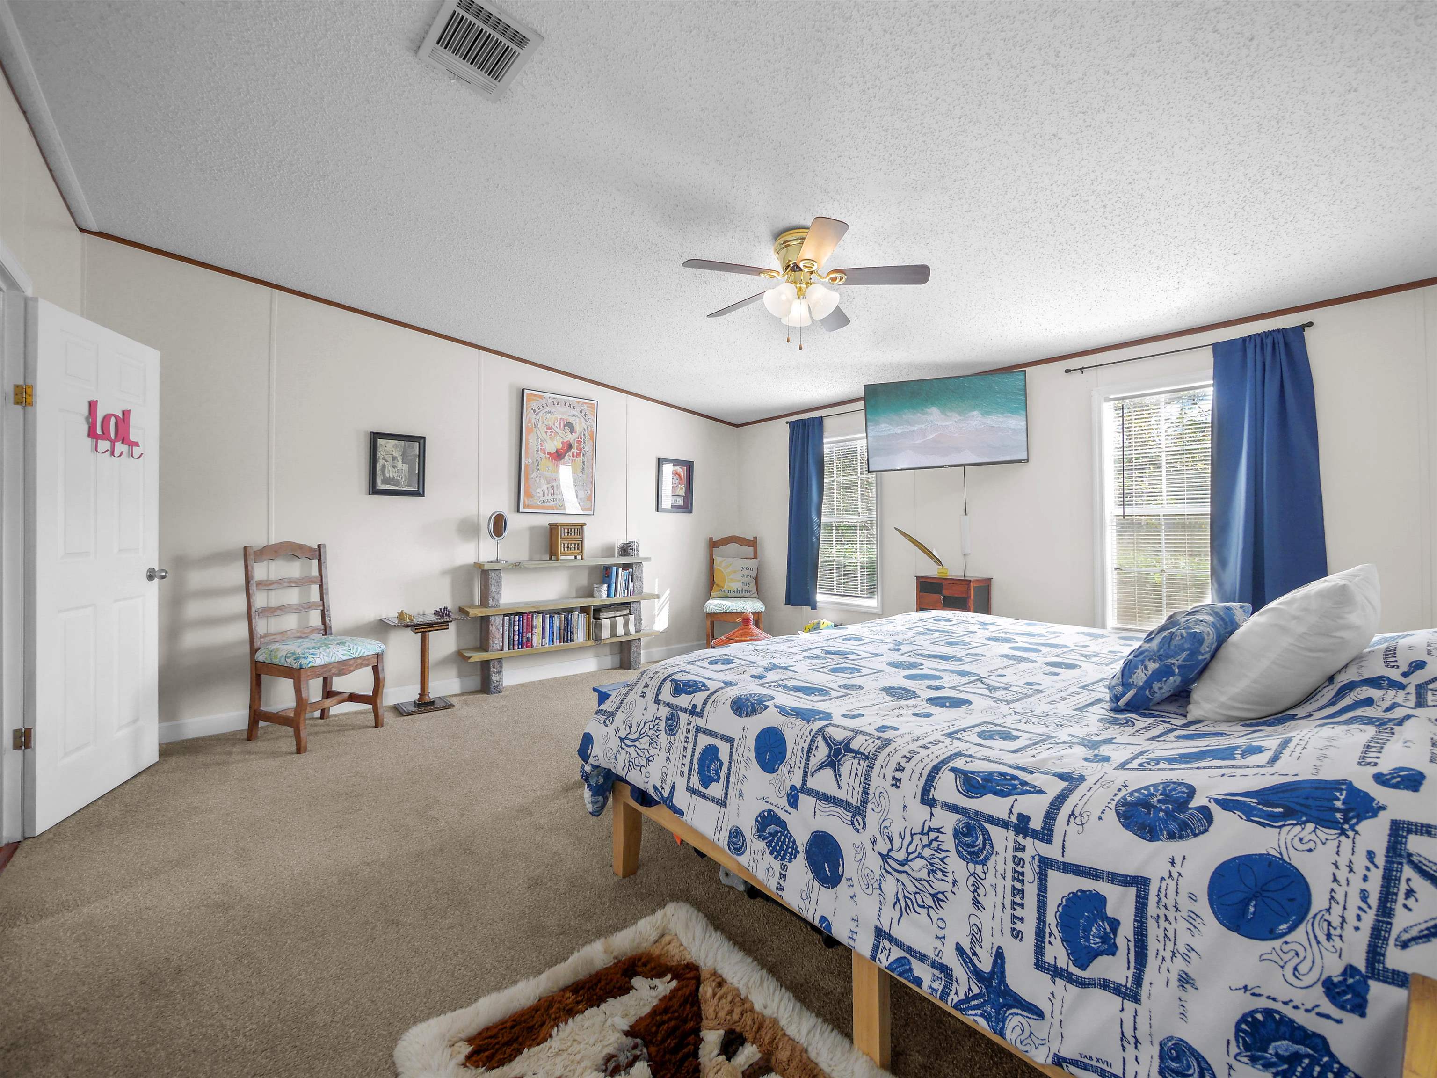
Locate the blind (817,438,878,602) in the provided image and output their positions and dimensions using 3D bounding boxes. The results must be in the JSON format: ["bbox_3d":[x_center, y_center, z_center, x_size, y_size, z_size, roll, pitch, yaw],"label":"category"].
[{"bbox_3d":[1.057,-0.170,5.031,0.050,1.340,0.720,0,0,-42],"label":"blind"}]

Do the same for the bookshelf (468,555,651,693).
[{"bbox_3d":[-1.168,0.629,4.568,1.580,0.940,0.190,0,0,-42],"label":"bookshelf"}]

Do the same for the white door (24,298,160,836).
[{"bbox_3d":[-2.657,0.085,2.505,0.037,2.010,0.750,0,0,-19],"label":"white door"}]

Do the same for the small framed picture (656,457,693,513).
[{"bbox_3d":[-0.400,-0.488,5.399,0.410,0.490,0.030,0,0,-42],"label":"small framed picture"}]

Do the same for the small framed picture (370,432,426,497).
[{"bbox_3d":[-2.127,-0.488,3.865,0.328,0.411,0.025,0,0,-42],"label":"small framed picture"}]

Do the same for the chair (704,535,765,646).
[{"bbox_3d":[0.156,0.540,5.379,0.500,1.100,0.500,0,0,2],"label":"chair"}]

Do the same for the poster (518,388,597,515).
[{"bbox_3d":[-1.263,-0.673,4.633,0.648,0.945,0.025,0,0,-42],"label":"poster"}]

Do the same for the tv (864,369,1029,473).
[{"bbox_3d":[1.540,-0.787,3.965,1.040,0.605,0.060,-3,2,9],"label":"tv"}]

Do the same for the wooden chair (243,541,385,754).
[{"bbox_3d":[-2.264,0.556,3.266,0.490,1.080,0.480,0,0,23],"label":"wooden chair"}]

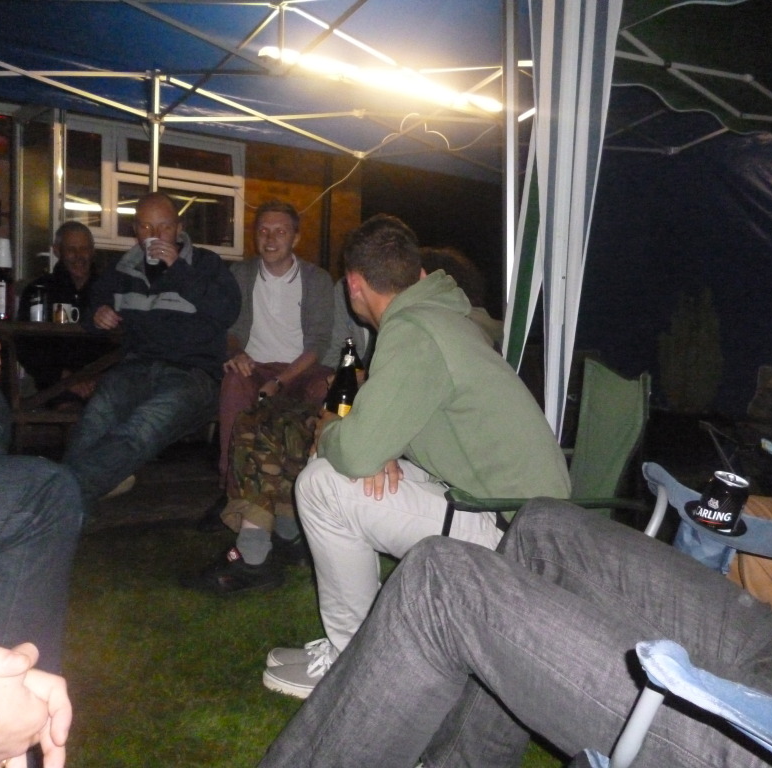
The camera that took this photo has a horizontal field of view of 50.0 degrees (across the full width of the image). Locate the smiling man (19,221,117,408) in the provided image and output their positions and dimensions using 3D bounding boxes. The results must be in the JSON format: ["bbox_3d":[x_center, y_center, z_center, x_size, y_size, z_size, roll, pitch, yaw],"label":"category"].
[{"bbox_3d":[-1.417,-0.124,3.720,0.560,1.242,0.750,-1,3,-30],"label":"smiling man"}]

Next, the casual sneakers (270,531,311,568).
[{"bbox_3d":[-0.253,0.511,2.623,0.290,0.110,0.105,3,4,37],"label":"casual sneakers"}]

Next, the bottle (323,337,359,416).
[{"bbox_3d":[-0.099,0.011,1.970,0.070,0.250,0.070,6,1,-6],"label":"bottle"}]

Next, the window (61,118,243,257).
[{"bbox_3d":[-1.628,-1.381,5.928,1.371,0.883,0.100,-1,4,-37],"label":"window"}]

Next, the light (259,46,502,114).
[{"bbox_3d":[0.032,-1.493,4.101,1.450,0.080,0.090,-1,3,-37],"label":"light"}]

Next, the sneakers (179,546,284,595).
[{"bbox_3d":[-0.428,0.523,2.358,0.295,0.112,0.107,0,3,-21],"label":"sneakers"}]

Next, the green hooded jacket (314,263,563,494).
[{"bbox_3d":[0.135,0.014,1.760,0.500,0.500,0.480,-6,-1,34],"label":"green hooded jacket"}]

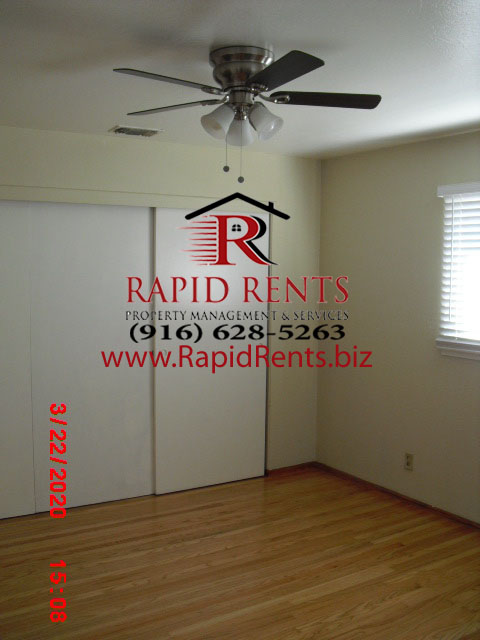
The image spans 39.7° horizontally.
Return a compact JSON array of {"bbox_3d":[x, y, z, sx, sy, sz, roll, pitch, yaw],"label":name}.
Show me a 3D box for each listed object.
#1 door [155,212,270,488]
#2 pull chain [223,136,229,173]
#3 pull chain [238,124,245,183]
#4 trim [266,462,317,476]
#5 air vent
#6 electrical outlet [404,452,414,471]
[{"bbox_3d":[-0.194,0.217,4.822,0.920,2.010,0.040,-3,6,-31],"label":"door"},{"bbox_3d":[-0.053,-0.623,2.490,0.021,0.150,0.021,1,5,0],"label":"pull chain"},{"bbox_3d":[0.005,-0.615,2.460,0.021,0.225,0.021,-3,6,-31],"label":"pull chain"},{"bbox_3d":[0.418,1.176,5.238,0.482,0.052,0.015,-3,6,-31],"label":"trim"},{"bbox_3d":[-0.638,-1.150,4.083,0.295,0.016,0.210,-3,6,-31],"label":"air vent"},{"bbox_3d":[1.140,0.957,4.481,0.010,0.115,0.072,-3,6,-31],"label":"electrical outlet"}]

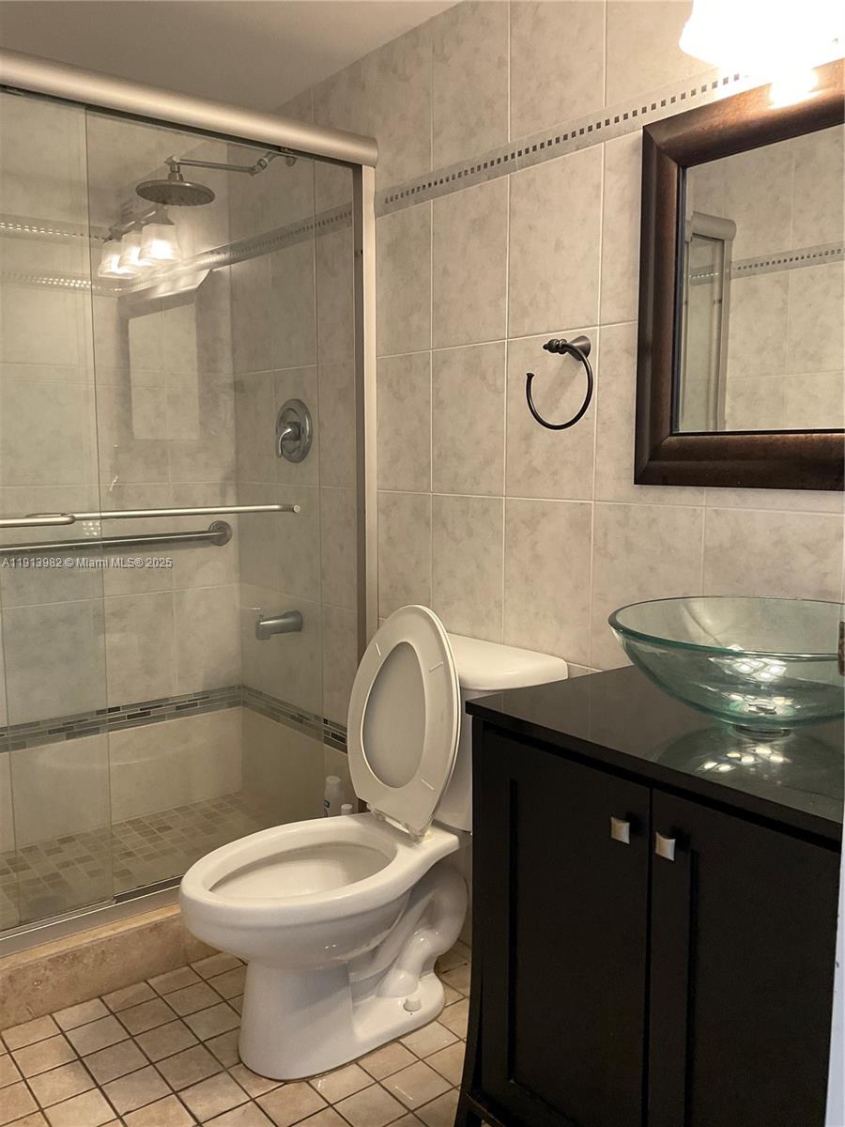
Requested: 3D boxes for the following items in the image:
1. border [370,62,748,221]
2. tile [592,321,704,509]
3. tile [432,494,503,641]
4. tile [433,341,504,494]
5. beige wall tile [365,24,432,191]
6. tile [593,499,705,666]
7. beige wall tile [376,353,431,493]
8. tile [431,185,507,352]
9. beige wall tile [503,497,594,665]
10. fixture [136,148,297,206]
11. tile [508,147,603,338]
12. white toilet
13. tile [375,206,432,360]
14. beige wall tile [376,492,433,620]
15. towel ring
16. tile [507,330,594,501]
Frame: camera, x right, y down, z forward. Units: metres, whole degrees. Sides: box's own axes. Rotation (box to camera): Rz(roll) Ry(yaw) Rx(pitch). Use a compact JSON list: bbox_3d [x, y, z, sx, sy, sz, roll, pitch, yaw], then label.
[{"bbox_3d":[0.213,-0.836,1.923,0.010,0.063,1.045,-5,8,-38],"label":"border"},{"bbox_3d":[0.418,-0.275,1.725,0.010,0.335,0.253,-5,8,-38],"label":"tile"},{"bbox_3d":[0.104,0.011,2.155,0.010,0.330,0.252,-5,8,-38],"label":"tile"},{"bbox_3d":[0.104,-0.319,2.117,0.010,0.330,0.252,-5,8,-38],"label":"tile"},{"bbox_3d":[-0.051,-1.072,2.233,0.010,0.335,0.253,-5,8,-38],"label":"beige wall tile"},{"bbox_3d":[0.417,0.057,1.763,0.010,0.335,0.253,-5,8,-38],"label":"tile"},{"bbox_3d":[-0.052,-0.343,2.316,0.010,0.330,0.252,-5,8,-38],"label":"beige wall tile"},{"bbox_3d":[0.105,-0.654,2.081,0.010,0.335,0.253,-5,8,-38],"label":"tile"},{"bbox_3d":[0.260,0.034,1.956,0.010,0.330,0.252,-5,8,-38],"label":"beige wall tile"},{"bbox_3d":[-0.547,-1.047,2.506,0.436,0.211,0.205,-5,8,-38],"label":"fixture"},{"bbox_3d":[0.262,-0.631,1.884,0.010,0.335,0.253,-5,8,-38],"label":"tile"},{"bbox_3d":[-0.138,0.517,1.905,0.735,0.845,0.475,-5,8,-38],"label":"white toilet"},{"bbox_3d":[-0.052,-0.677,2.278,0.010,0.335,0.253,-5,8,-38],"label":"tile"},{"bbox_3d":[-0.052,-0.013,2.354,0.010,0.330,0.252,-5,8,-38],"label":"beige wall tile"},{"bbox_3d":[0.266,-0.347,1.813,0.102,0.181,0.175,-5,8,-38],"label":"towel ring"},{"bbox_3d":[0.260,-0.296,1.918,0.010,0.330,0.252,-5,8,-38],"label":"tile"}]

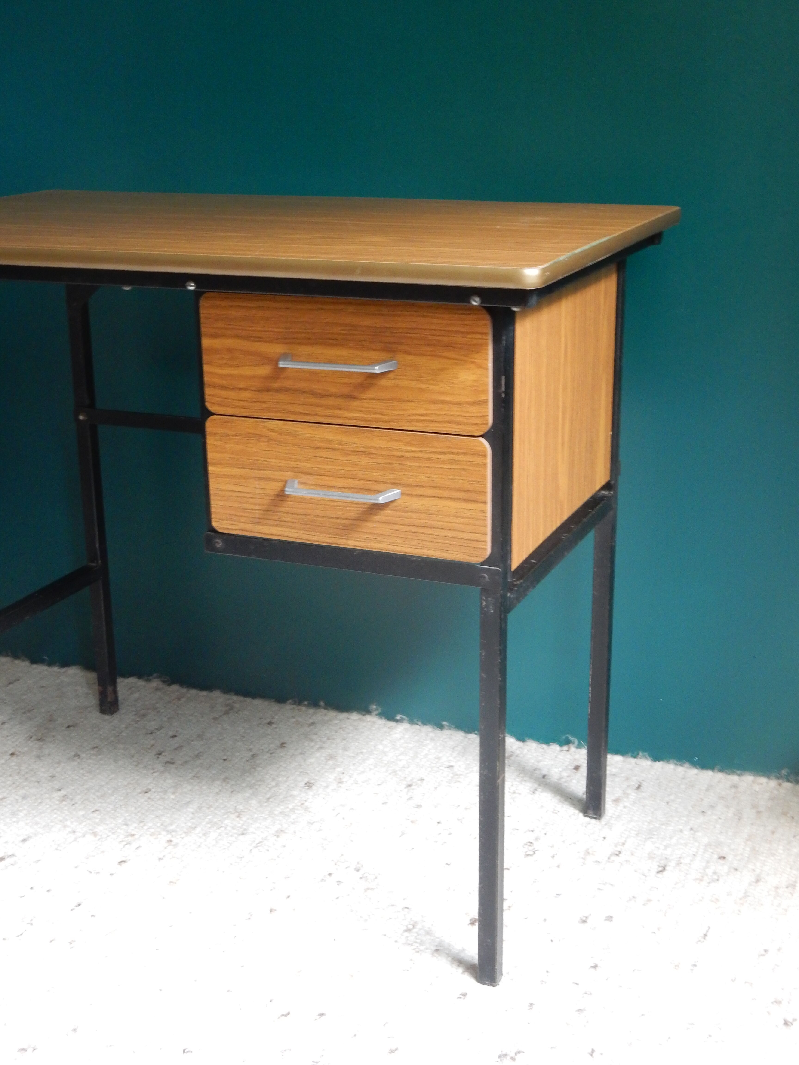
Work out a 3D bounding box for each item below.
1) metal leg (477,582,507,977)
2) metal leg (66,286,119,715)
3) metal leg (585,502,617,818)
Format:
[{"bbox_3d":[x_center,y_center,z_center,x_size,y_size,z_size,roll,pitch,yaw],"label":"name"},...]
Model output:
[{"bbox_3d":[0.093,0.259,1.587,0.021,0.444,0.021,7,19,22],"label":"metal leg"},{"bbox_3d":[-0.437,-0.056,2.220,0.021,0.674,0.021,7,19,22],"label":"metal leg"},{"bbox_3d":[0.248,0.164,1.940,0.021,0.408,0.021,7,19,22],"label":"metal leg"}]

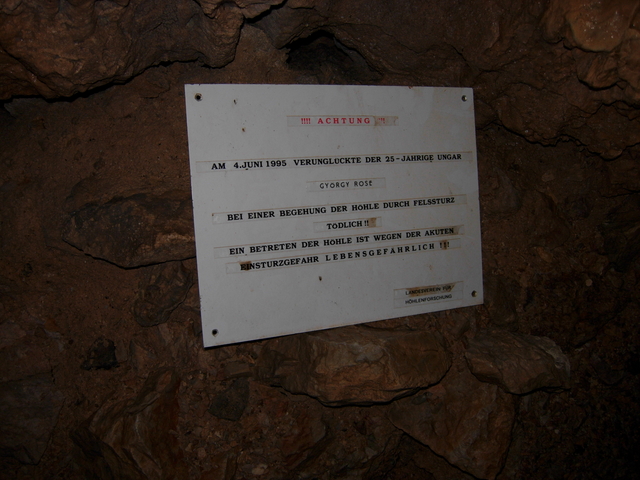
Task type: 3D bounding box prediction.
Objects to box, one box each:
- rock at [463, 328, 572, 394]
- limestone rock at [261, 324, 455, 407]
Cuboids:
[{"bbox_3d":[0.288,0.177,0.986,0.155,0.087,0.100,-5,4,-25],"label":"rock"},{"bbox_3d":[0.043,0.162,0.876,0.245,0.095,0.105,-5,4,-24],"label":"limestone rock"}]

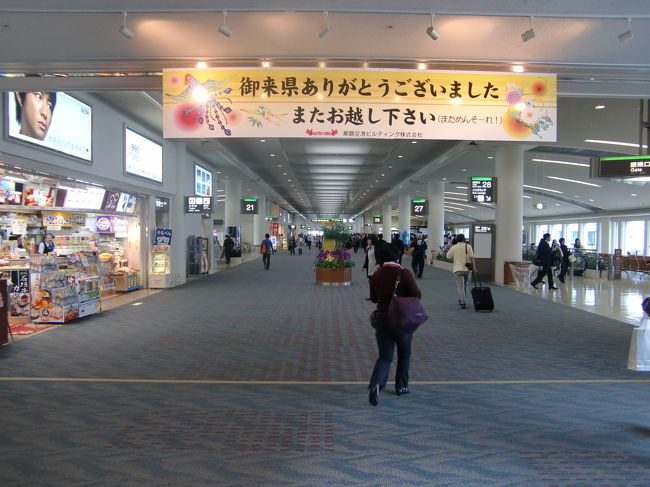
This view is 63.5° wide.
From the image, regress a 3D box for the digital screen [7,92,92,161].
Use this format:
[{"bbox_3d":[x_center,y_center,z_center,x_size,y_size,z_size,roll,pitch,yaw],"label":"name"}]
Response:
[{"bbox_3d":[-4.956,-2.268,9.644,0.120,1.200,2.950,0,1,0],"label":"digital screen"}]

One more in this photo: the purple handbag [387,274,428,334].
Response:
[{"bbox_3d":[0.801,0.592,5.100,0.420,0.550,0.200,0,1,-27],"label":"purple handbag"}]

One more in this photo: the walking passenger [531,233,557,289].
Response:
[{"bbox_3d":[6.875,0.553,16.500,0.780,1.750,0.550,0,1,-3],"label":"walking passenger"}]

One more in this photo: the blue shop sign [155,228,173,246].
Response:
[{"bbox_3d":[-4.892,-0.182,15.950,0.530,0.540,0.060,0,1,-7],"label":"blue shop sign"}]

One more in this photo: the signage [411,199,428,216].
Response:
[{"bbox_3d":[5.447,-2.023,30.200,0.950,0.950,0.200,0,1,0],"label":"signage"}]

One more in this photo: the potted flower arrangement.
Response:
[{"bbox_3d":[0.316,0.764,17.500,1.280,1.220,1.280,0,1,0],"label":"potted flower arrangement"}]

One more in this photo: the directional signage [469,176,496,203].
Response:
[{"bbox_3d":[5.241,-1.764,17.400,0.940,0.850,0.200,0,1,0],"label":"directional signage"}]

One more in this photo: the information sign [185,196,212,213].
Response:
[{"bbox_3d":[-4.161,-1.271,17.400,0.960,0.560,0.170,0,1,0],"label":"information sign"}]

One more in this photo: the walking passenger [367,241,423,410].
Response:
[{"bbox_3d":[0.727,0.791,5.287,0.560,1.570,0.550,1,1,8],"label":"walking passenger"}]

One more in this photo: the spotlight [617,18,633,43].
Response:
[{"bbox_3d":[3.020,-2.148,5.300,0.150,0.220,0.100,1,1,37],"label":"spotlight"}]

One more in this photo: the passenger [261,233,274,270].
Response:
[{"bbox_3d":[-2.674,0.370,24.485,0.560,1.700,0.480,1,1,6],"label":"passenger"}]

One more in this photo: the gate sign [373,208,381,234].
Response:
[{"bbox_3d":[5.445,-2.414,54.000,0.950,1.000,0.200,0,1,0],"label":"gate sign"}]

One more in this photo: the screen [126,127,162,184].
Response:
[{"bbox_3d":[-4.923,-2.349,14.393,0.120,1.180,2.900,0,1,0],"label":"screen"}]

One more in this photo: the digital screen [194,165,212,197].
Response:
[{"bbox_3d":[-4.875,-2.468,21.192,0.120,1.180,2.900,0,1,0],"label":"digital screen"}]

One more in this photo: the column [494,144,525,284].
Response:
[{"bbox_3d":[6.270,-0.983,17.709,0.930,4.780,0.930,0,1,0],"label":"column"}]

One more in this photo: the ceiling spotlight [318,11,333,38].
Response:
[{"bbox_3d":[0.006,-1.875,4.500,0.075,0.210,0.125,-1,1,-33],"label":"ceiling spotlight"}]

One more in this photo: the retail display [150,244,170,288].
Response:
[{"bbox_3d":[-5.002,0.683,15.939,0.520,1.330,0.520,0,1,0],"label":"retail display"}]

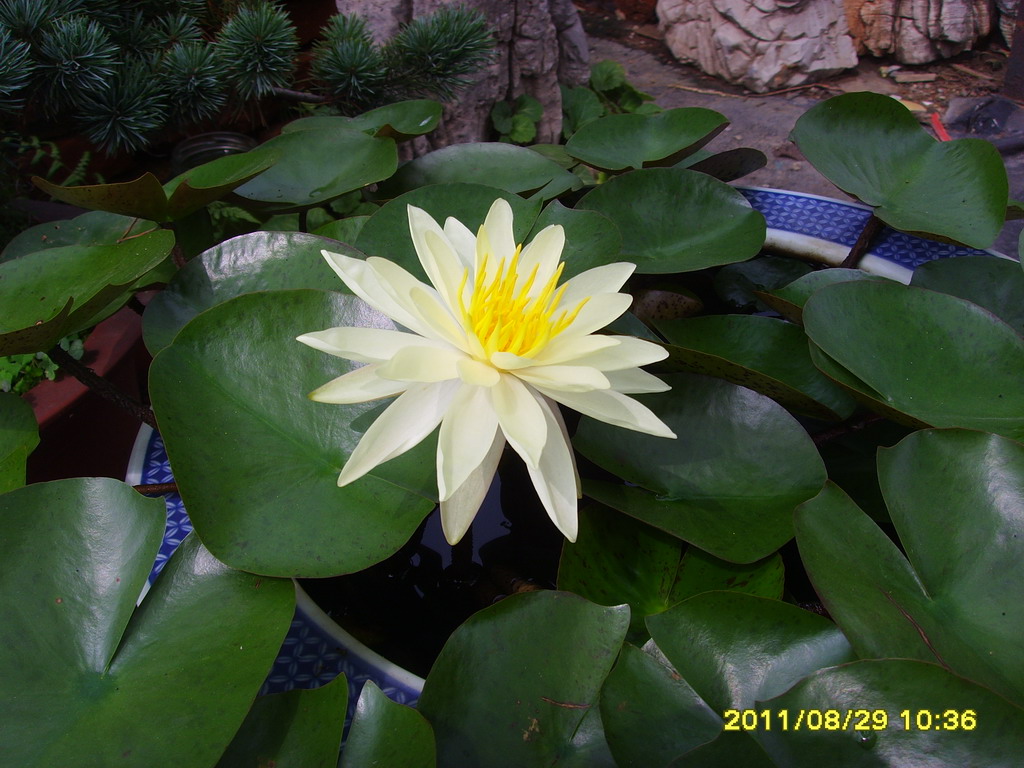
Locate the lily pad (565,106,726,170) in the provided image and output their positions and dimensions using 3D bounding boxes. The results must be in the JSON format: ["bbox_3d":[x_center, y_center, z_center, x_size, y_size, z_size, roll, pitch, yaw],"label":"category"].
[{"bbox_3d":[0.079,-0.144,0.680,0.096,0.020,0.075,-6,37,2],"label":"lily pad"}]

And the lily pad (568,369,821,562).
[{"bbox_3d":[0.075,0.034,0.465,0.104,0.025,0.100,-6,41,2],"label":"lily pad"}]

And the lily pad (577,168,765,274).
[{"bbox_3d":[0.084,-0.086,0.610,0.101,0.018,0.096,-4,43,0],"label":"lily pad"}]

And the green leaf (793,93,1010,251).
[{"bbox_3d":[0.208,-0.115,0.620,0.115,0.030,0.105,3,55,-5],"label":"green leaf"}]

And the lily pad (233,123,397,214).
[{"bbox_3d":[-0.114,-0.124,0.660,0.098,0.022,0.088,-4,46,0],"label":"lily pad"}]

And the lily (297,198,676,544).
[{"bbox_3d":[-0.009,-0.005,0.430,0.138,0.068,0.128,-4,39,0],"label":"lily"}]

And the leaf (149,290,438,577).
[{"bbox_3d":[-0.083,0.019,0.450,0.118,0.022,0.128,-4,55,0],"label":"leaf"}]

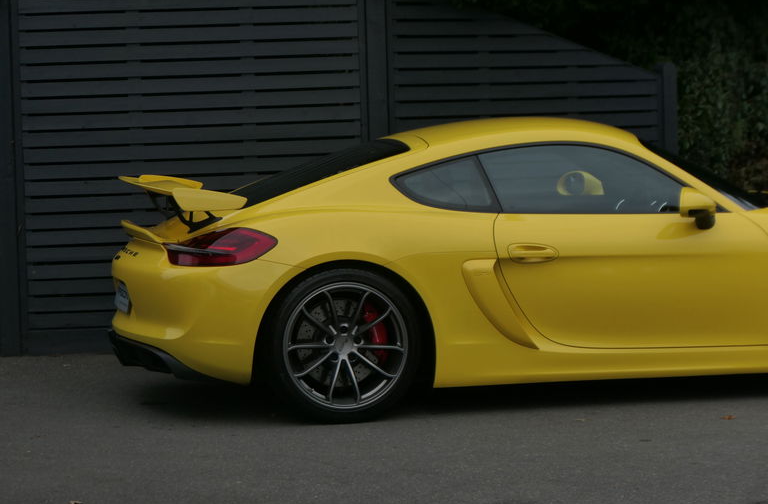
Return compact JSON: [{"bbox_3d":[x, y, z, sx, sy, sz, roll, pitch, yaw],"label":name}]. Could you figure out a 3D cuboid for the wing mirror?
[{"bbox_3d":[1.336,-0.192,11.493,0.175,0.185,0.230,-2,4,-12],"label":"wing mirror"}]

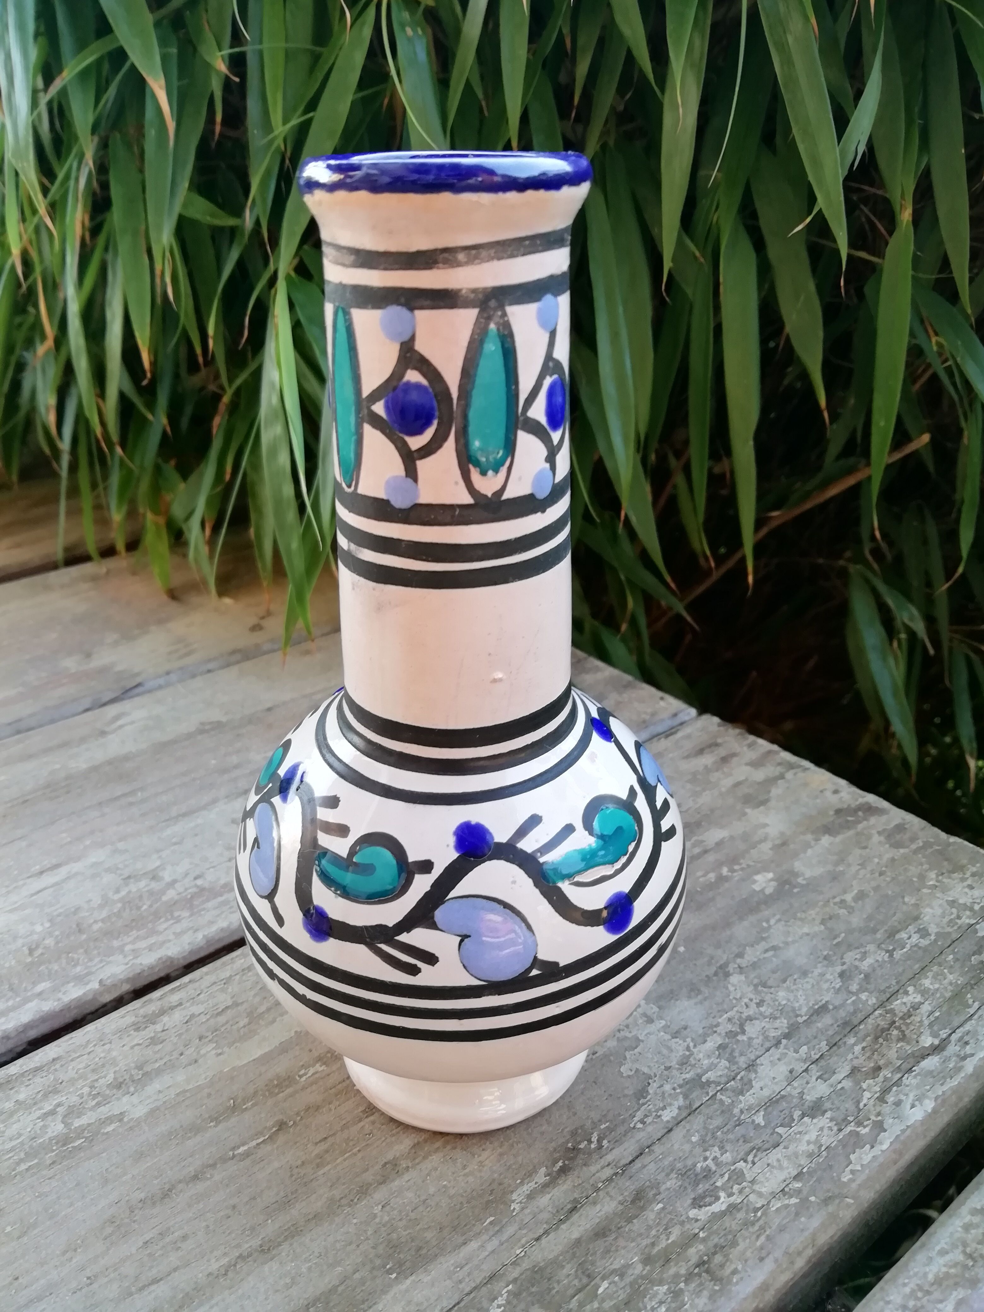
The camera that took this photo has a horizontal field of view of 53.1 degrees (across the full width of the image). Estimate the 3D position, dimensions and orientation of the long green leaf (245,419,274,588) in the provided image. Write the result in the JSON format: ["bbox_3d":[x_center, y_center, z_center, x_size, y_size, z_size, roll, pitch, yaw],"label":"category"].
[{"bbox_3d":[-0.106,-0.069,0.454,0.012,0.083,0.009,-4,29,-14],"label":"long green leaf"}]

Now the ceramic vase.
[{"bbox_3d":[-0.007,0.006,0.195,0.096,0.188,0.096,0,27,0],"label":"ceramic vase"}]

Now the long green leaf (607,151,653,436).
[{"bbox_3d":[0.062,-0.153,0.426,0.016,0.121,0.009,-2,28,10],"label":"long green leaf"}]

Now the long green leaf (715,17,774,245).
[{"bbox_3d":[0.094,-0.201,0.381,0.017,0.080,0.009,7,29,10],"label":"long green leaf"}]

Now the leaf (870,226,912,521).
[{"bbox_3d":[0.140,-0.098,0.350,0.013,0.109,0.009,6,29,21],"label":"leaf"}]

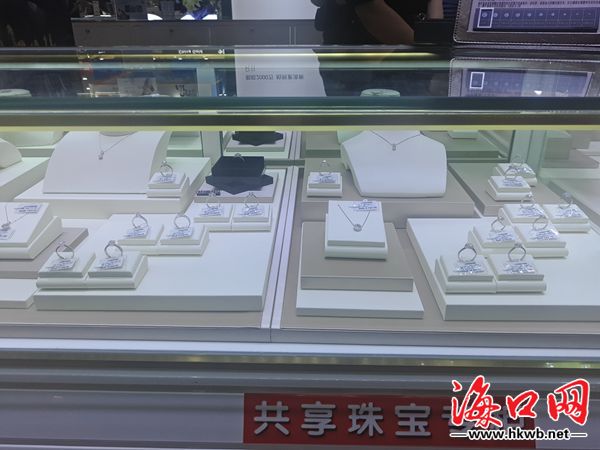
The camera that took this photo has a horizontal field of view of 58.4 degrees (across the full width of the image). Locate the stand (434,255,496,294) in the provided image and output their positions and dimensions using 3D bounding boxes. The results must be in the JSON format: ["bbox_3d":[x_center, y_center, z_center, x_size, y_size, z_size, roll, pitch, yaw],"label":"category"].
[{"bbox_3d":[0.180,0.052,0.583,0.052,0.024,0.046,0,21,1],"label":"stand"}]

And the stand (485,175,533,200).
[{"bbox_3d":[0.316,-0.055,0.809,0.052,0.024,0.046,0,21,1],"label":"stand"}]

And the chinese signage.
[{"bbox_3d":[0.076,0.166,0.458,0.244,0.042,0.008,1,-10,2],"label":"chinese signage"}]

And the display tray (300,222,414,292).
[{"bbox_3d":[0.060,0.032,0.616,0.114,0.014,0.149,1,22,2],"label":"display tray"}]

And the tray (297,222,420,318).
[{"bbox_3d":[0.062,0.044,0.616,0.122,0.009,0.214,1,22,2],"label":"tray"}]

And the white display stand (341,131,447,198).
[{"bbox_3d":[0.154,-0.133,0.870,0.170,0.115,0.210,0,21,2],"label":"white display stand"}]

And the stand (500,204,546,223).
[{"bbox_3d":[0.309,-0.009,0.739,0.052,0.024,0.046,1,21,2],"label":"stand"}]

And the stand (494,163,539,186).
[{"bbox_3d":[0.354,-0.083,0.880,0.052,0.024,0.046,0,21,1],"label":"stand"}]

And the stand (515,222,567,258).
[{"bbox_3d":[0.296,0.020,0.665,0.052,0.024,0.046,0,21,1],"label":"stand"}]

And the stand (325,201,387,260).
[{"bbox_3d":[0.064,0.004,0.612,0.066,0.040,0.075,2,22,5],"label":"stand"}]

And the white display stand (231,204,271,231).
[{"bbox_3d":[-0.065,-0.011,0.739,0.052,0.024,0.046,0,21,0],"label":"white display stand"}]

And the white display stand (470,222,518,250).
[{"bbox_3d":[0.227,0.018,0.616,0.049,0.021,0.042,0,22,1],"label":"white display stand"}]

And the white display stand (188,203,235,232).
[{"bbox_3d":[-0.110,-0.010,0.687,0.049,0.021,0.042,0,22,1],"label":"white display stand"}]

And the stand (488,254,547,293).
[{"bbox_3d":[0.233,0.051,0.584,0.052,0.024,0.046,0,21,1],"label":"stand"}]

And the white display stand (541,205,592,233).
[{"bbox_3d":[0.337,-0.009,0.682,0.049,0.021,0.042,0,22,1],"label":"white display stand"}]

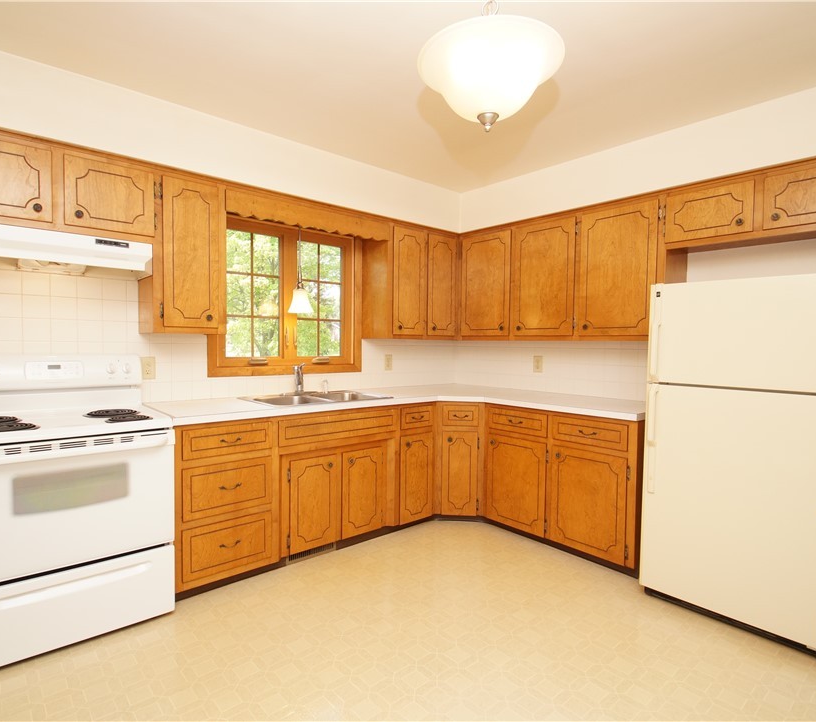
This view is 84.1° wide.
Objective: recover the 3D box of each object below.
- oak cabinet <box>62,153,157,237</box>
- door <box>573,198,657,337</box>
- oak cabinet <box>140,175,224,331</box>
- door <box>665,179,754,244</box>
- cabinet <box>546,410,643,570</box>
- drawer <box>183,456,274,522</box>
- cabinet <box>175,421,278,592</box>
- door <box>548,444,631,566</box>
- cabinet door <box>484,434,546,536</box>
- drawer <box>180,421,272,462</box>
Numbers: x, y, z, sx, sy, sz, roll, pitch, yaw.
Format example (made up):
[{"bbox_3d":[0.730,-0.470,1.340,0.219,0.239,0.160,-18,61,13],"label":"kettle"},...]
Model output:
[{"bbox_3d":[-1.518,-0.784,2.291,0.380,0.314,0.337,-1,3,-38],"label":"oak cabinet"},{"bbox_3d":[1.299,-0.551,2.810,0.030,0.786,0.465,-1,3,-42],"label":"door"},{"bbox_3d":[-1.261,-0.568,2.534,0.352,0.832,0.330,-1,3,-40],"label":"oak cabinet"},{"bbox_3d":[1.622,-0.794,2.448,0.030,0.263,0.409,-1,3,-42],"label":"door"},{"bbox_3d":[1.282,0.709,2.830,0.600,0.792,0.513,-1,3,-42],"label":"cabinet"},{"bbox_3d":[-1.042,0.626,2.449,0.438,0.253,0.460,-1,3,-40],"label":"drawer"},{"bbox_3d":[-1.091,0.684,2.503,0.493,0.786,0.600,-1,3,-40],"label":"cabinet"},{"bbox_3d":[1.053,0.831,2.679,0.022,0.598,0.482,-1,3,-44],"label":"door"},{"bbox_3d":[0.727,0.817,3.030,0.030,0.602,0.449,-1,3,-42],"label":"cabinet door"},{"bbox_3d":[-1.038,0.388,2.440,0.435,0.142,0.460,-1,3,-40],"label":"drawer"}]

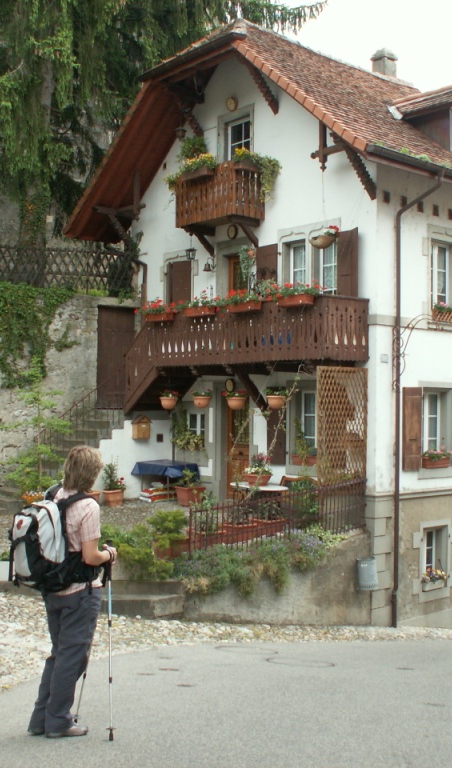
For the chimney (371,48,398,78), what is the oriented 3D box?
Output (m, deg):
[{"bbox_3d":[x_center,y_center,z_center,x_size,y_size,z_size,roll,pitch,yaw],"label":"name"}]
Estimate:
[{"bbox_3d":[3.398,-6.840,22.200,0.460,0.710,0.460,0,-2,44],"label":"chimney"}]

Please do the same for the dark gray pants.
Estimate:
[{"bbox_3d":[-0.936,1.596,6.000,0.360,0.860,0.340,1,-2,-28],"label":"dark gray pants"}]

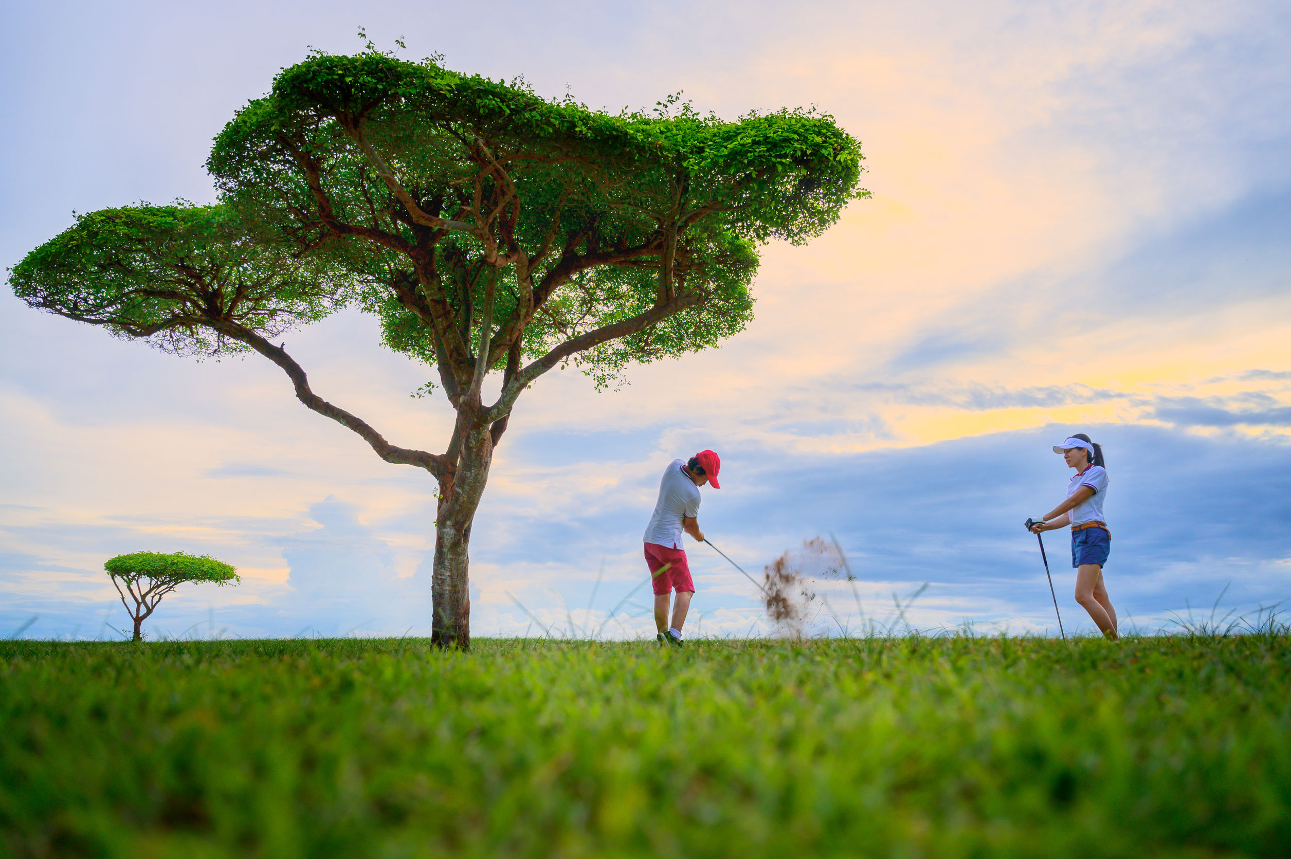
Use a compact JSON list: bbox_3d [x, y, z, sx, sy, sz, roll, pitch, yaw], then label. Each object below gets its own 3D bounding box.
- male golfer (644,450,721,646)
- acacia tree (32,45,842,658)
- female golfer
[{"bbox_3d":[0.297,0.930,7.478,0.580,1.580,0.530,10,-16,-38],"label":"male golfer"},{"bbox_3d":[-1.900,-0.343,7.969,7.000,4.400,5.400,0,-13,0],"label":"acacia tree"},{"bbox_3d":[3.210,0.830,6.988,0.640,1.620,0.460,3,-13,-15],"label":"female golfer"}]

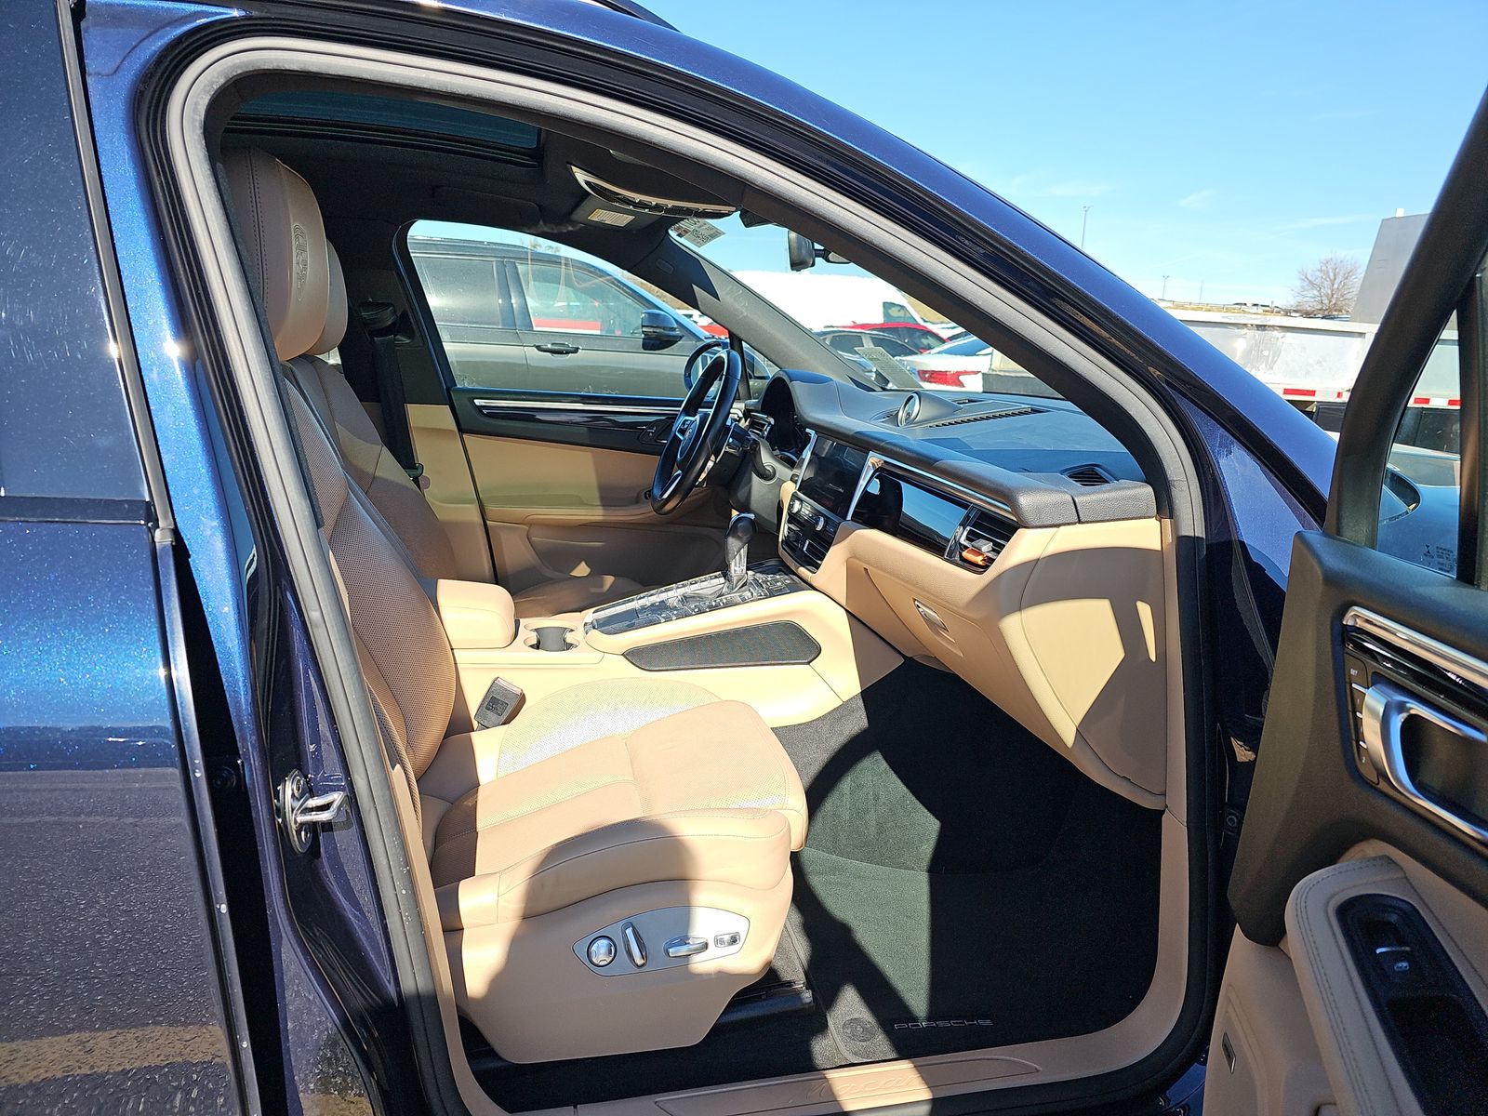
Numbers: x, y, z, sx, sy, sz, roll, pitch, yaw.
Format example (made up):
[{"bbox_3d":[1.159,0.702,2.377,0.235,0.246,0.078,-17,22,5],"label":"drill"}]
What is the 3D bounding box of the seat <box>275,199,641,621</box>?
[{"bbox_3d":[-0.548,-0.149,1.961,0.750,0.990,0.550,-2,14,-11],"label":"seat"}]

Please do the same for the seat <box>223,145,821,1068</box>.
[{"bbox_3d":[-0.314,0.042,1.282,0.782,1.056,0.518,-3,14,-11],"label":"seat"}]

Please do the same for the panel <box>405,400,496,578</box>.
[{"bbox_3d":[-0.676,-0.123,2.307,0.196,0.484,0.078,-3,14,-11],"label":"panel"}]

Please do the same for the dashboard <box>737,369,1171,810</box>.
[{"bbox_3d":[0.363,-0.080,1.786,0.538,0.469,1.428,-3,14,-11],"label":"dashboard"}]

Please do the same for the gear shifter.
[{"bbox_3d":[-0.008,-0.008,1.725,0.064,0.140,0.059,-3,14,-11],"label":"gear shifter"}]

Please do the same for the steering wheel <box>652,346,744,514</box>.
[{"bbox_3d":[-0.090,-0.250,2.028,0.088,0.368,0.368,24,8,-16],"label":"steering wheel"}]

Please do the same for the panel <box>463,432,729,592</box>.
[{"bbox_3d":[-0.302,-0.082,2.344,0.685,0.430,0.117,-3,14,-11],"label":"panel"}]

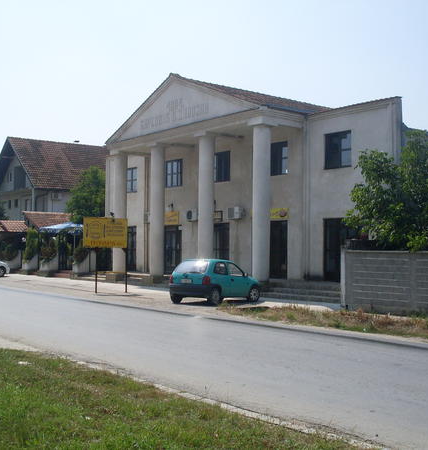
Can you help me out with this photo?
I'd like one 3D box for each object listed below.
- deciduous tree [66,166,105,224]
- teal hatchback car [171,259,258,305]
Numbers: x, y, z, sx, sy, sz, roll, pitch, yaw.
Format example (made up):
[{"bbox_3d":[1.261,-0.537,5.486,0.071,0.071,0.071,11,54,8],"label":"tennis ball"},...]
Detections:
[{"bbox_3d":[-8.069,-0.321,42.891,3.800,7.000,3.800,2,-2,-41],"label":"deciduous tree"},{"bbox_3d":[0.132,1.862,21.960,1.610,1.420,3.730,-1,-3,33],"label":"teal hatchback car"}]

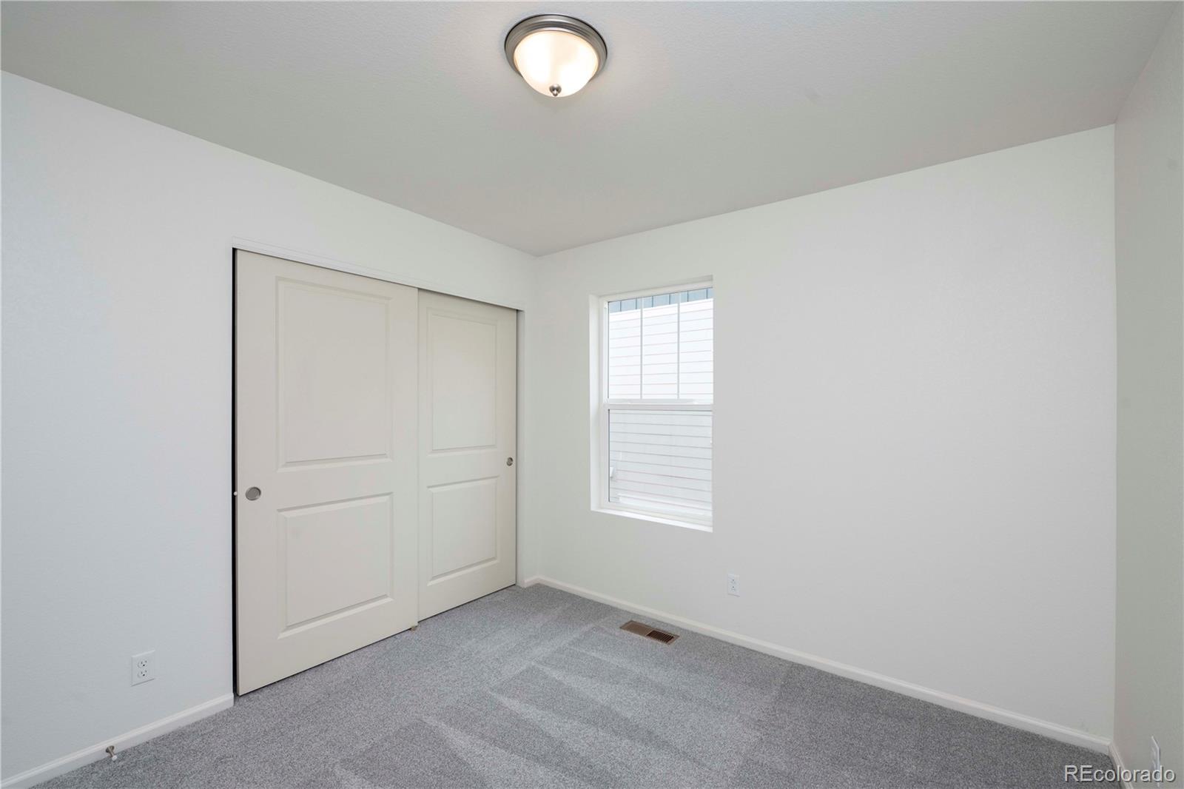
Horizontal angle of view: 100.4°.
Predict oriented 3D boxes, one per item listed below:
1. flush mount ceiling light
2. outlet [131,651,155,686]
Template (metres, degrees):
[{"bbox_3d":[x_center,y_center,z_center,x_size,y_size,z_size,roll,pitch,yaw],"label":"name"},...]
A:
[{"bbox_3d":[-0.112,-0.995,1.533,0.320,0.138,0.320,0,0,0],"label":"flush mount ceiling light"},{"bbox_3d":[-1.754,1.072,1.930,0.008,0.115,0.071,0,0,37],"label":"outlet"}]

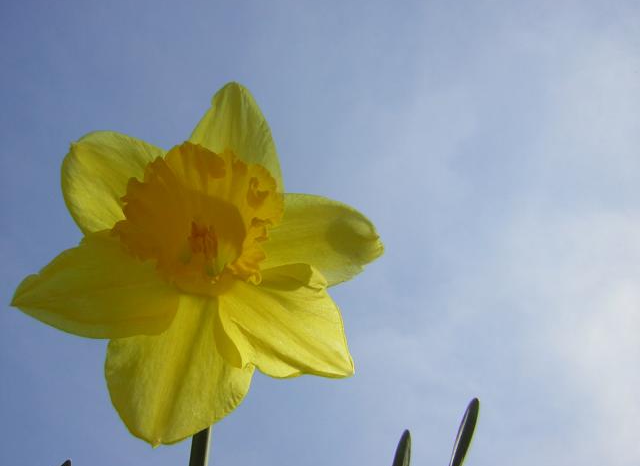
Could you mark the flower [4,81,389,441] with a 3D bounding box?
[{"bbox_3d":[-0.029,0.001,0.164,0.094,0.095,0.055,4,-25,-6],"label":"flower"}]

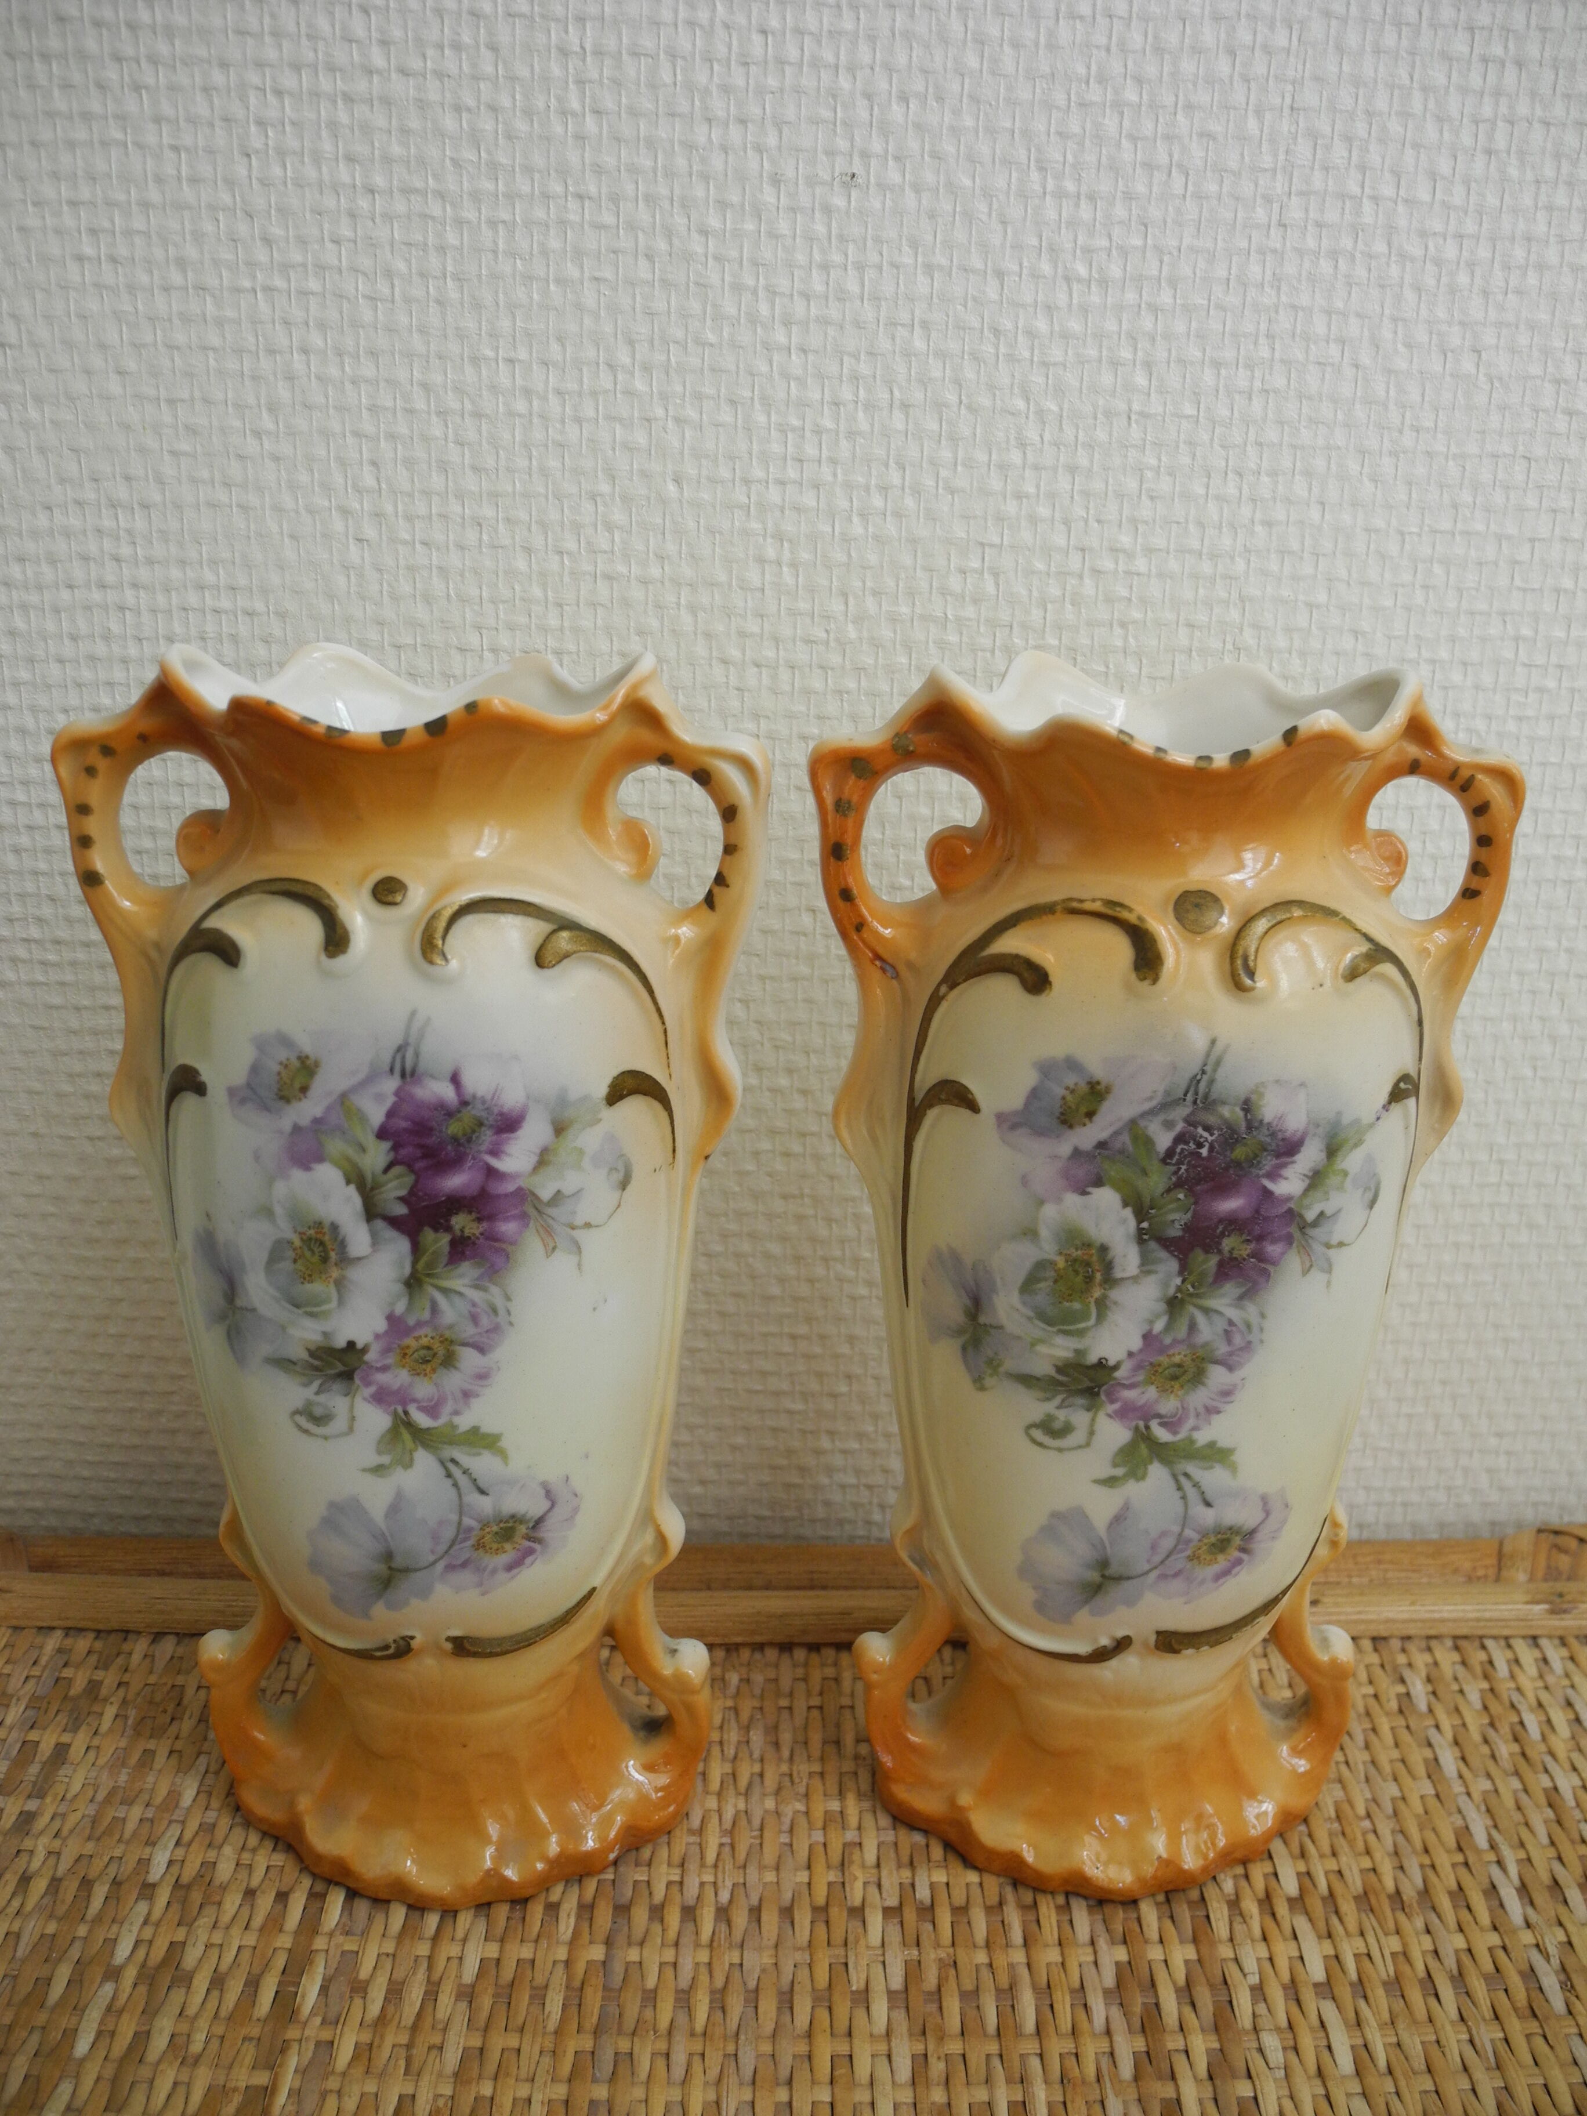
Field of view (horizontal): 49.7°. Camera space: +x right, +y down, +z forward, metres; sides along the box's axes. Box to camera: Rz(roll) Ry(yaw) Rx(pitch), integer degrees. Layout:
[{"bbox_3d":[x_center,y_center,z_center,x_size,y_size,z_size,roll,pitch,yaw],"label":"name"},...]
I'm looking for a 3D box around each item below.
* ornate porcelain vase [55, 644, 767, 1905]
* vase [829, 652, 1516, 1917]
[{"bbox_3d":[-0.068,0.038,0.331,0.126,0.225,0.088,0,16,-4],"label":"ornate porcelain vase"},{"bbox_3d":[0.066,0.038,0.335,0.126,0.225,0.088,1,16,0],"label":"vase"}]

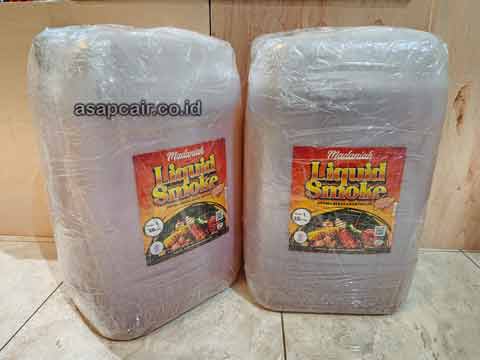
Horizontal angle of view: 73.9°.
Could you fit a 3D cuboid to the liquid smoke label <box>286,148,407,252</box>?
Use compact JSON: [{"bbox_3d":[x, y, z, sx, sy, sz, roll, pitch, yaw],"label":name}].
[{"bbox_3d":[0.155,0.033,0.474,0.156,0.166,0.010,1,18,5],"label":"liquid smoke label"}]

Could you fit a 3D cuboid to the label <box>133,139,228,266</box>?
[{"bbox_3d":[-0.080,0.030,0.492,0.156,0.166,0.010,-17,23,-40],"label":"label"}]

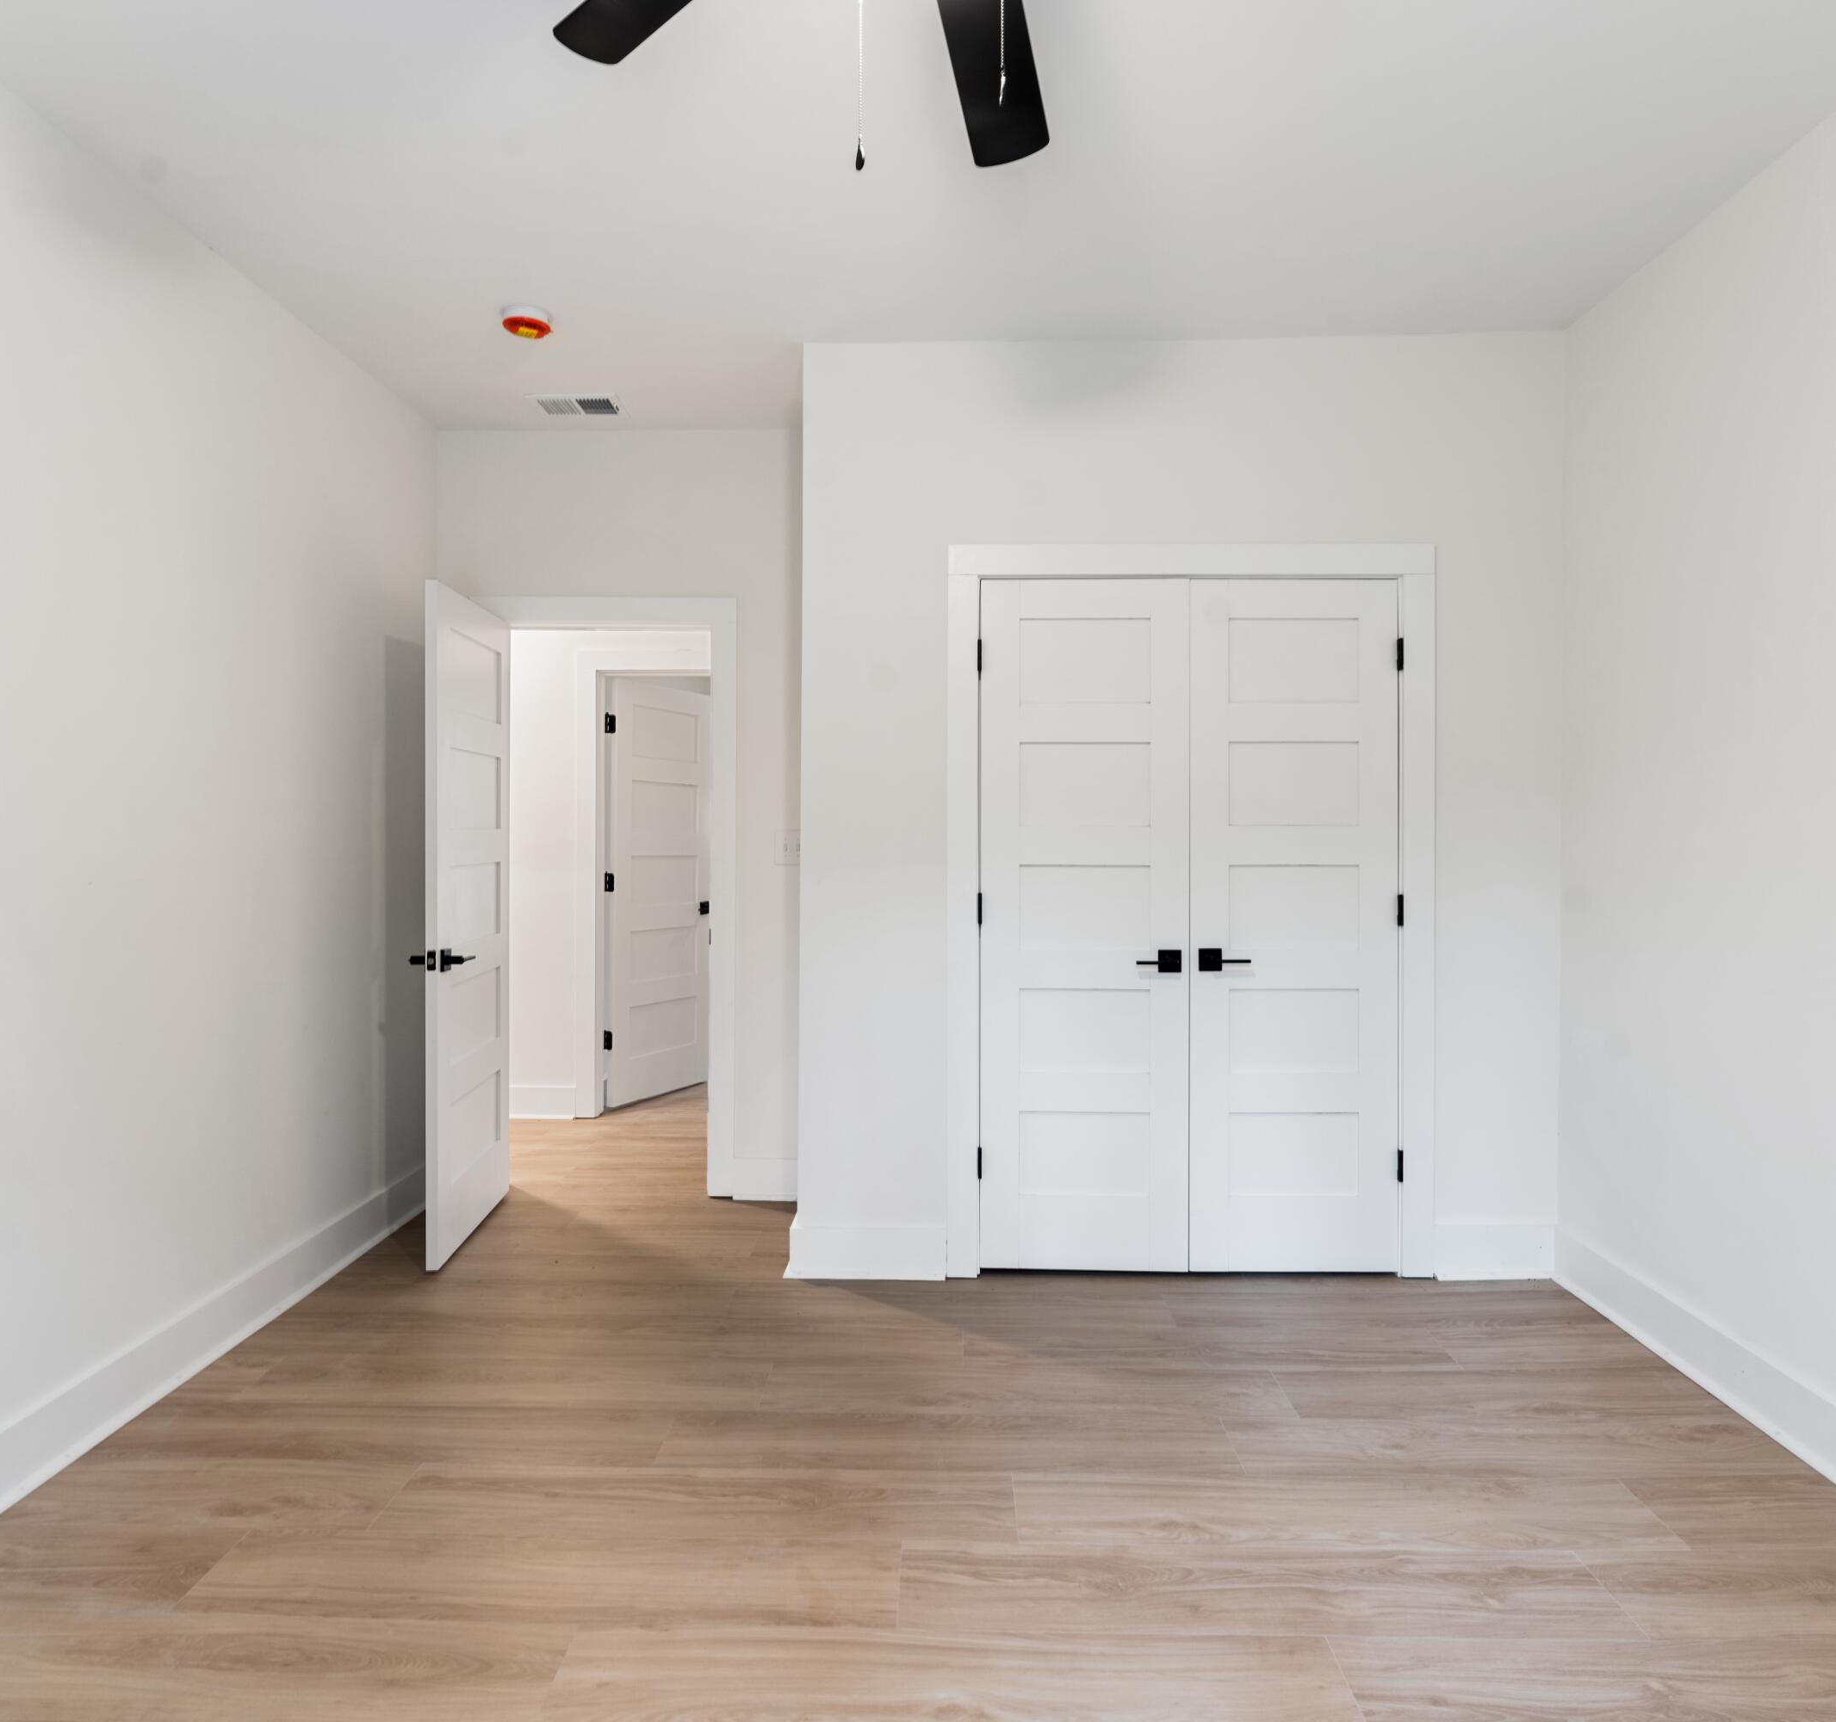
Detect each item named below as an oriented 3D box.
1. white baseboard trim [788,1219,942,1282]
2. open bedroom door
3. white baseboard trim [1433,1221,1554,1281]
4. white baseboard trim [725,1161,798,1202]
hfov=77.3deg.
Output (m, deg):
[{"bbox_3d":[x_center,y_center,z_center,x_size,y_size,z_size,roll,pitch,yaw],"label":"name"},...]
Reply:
[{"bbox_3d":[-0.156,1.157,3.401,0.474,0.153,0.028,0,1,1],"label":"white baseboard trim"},{"bbox_3d":[-1.460,0.187,3.758,0.043,2.032,0.762,0,1,-4],"label":"open bedroom door"},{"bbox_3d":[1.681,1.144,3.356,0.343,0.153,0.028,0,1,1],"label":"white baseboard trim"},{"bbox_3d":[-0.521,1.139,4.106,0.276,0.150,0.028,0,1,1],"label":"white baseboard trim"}]

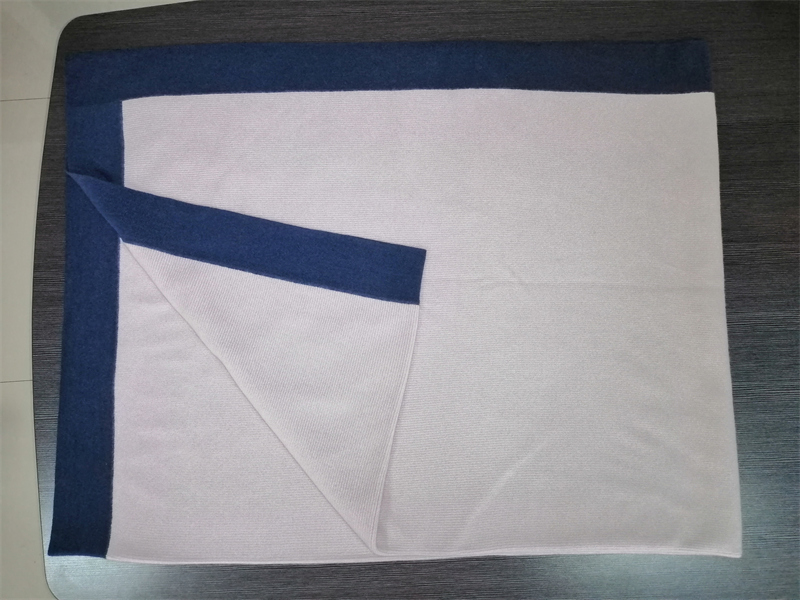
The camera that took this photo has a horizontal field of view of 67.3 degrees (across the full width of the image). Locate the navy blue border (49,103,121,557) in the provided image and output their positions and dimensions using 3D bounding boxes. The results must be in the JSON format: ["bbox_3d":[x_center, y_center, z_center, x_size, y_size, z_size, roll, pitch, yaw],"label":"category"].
[{"bbox_3d":[-0.460,0.034,0.894,0.092,0.012,0.674,-1,85,1],"label":"navy blue border"}]

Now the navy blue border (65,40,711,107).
[{"bbox_3d":[-0.024,-0.349,0.917,0.982,0.012,0.091,-1,85,1],"label":"navy blue border"}]

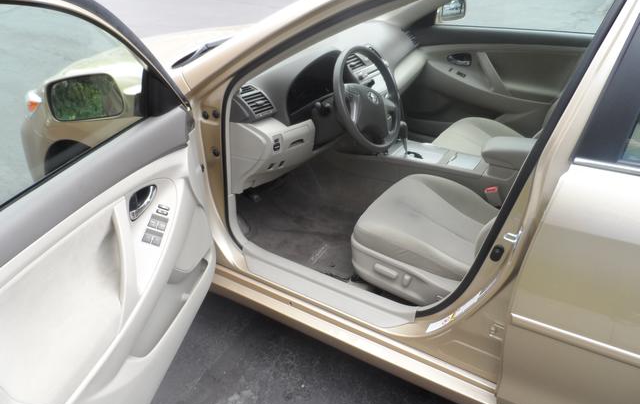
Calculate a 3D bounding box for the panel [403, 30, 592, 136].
[{"bbox_3d":[0.853,-0.595,2.362,1.050,0.600,0.150,15,34,31],"label":"panel"}]

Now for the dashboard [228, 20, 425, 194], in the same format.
[{"bbox_3d":[0.019,-0.511,2.100,0.520,0.460,1.420,15,34,31],"label":"dashboard"}]

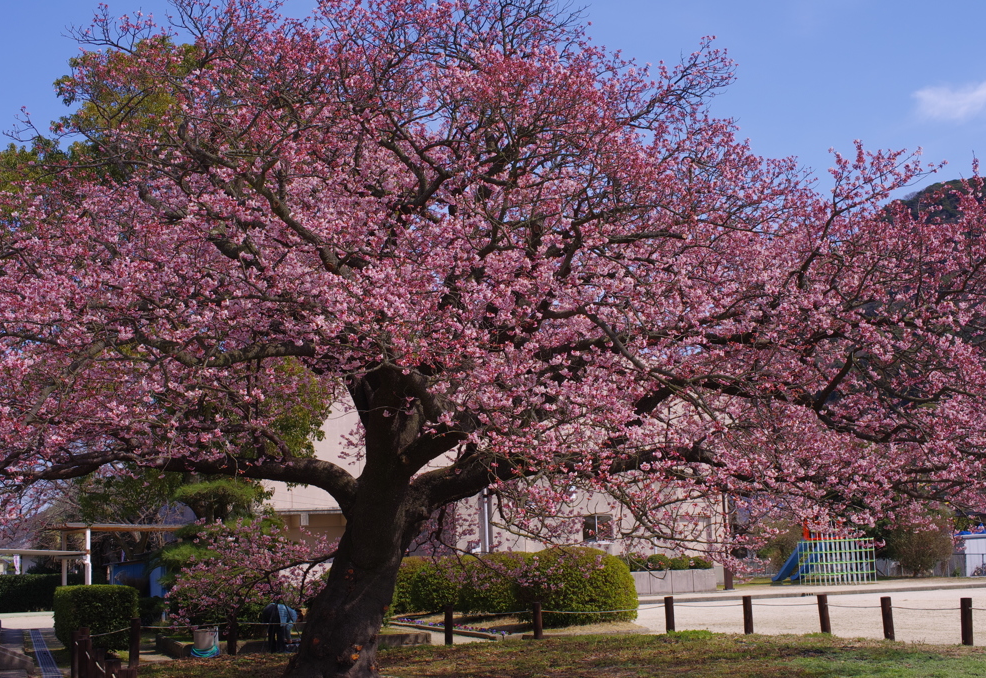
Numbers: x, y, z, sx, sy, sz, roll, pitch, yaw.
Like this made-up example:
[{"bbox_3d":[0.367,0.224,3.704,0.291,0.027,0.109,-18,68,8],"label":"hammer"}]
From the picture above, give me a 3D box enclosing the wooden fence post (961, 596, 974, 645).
[{"bbox_3d":[5.883,3.509,18.300,0.140,0.610,0.140,-2,-8,0],"label":"wooden fence post"}]

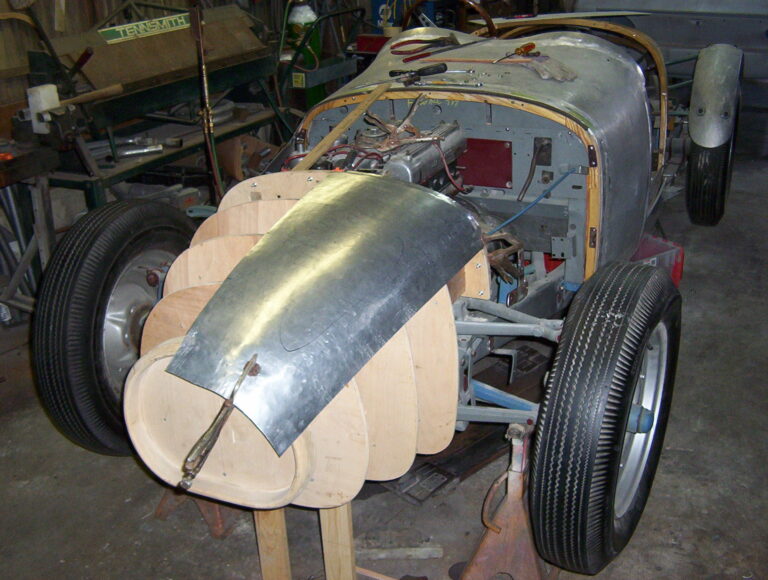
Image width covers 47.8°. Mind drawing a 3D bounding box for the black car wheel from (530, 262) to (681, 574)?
[{"bbox_3d":[0.475,0.264,1.814,0.146,0.663,0.663,12,27,27],"label":"black car wheel"}]

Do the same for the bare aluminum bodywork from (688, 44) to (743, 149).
[{"bbox_3d":[1.396,-0.809,3.593,0.195,0.361,0.780,8,25,23],"label":"bare aluminum bodywork"}]

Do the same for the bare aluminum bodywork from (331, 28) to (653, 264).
[{"bbox_3d":[0.307,-0.414,2.953,1.080,0.830,0.700,8,26,22],"label":"bare aluminum bodywork"}]

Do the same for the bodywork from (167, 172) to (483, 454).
[{"bbox_3d":[-0.103,0.001,1.644,0.380,0.127,0.653,30,54,12],"label":"bodywork"}]

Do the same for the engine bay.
[{"bbox_3d":[0.044,-0.151,2.235,0.868,0.575,0.566,8,25,23],"label":"engine bay"}]

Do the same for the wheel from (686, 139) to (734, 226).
[{"bbox_3d":[1.404,-0.598,3.682,0.146,0.663,0.663,8,25,23],"label":"wheel"}]

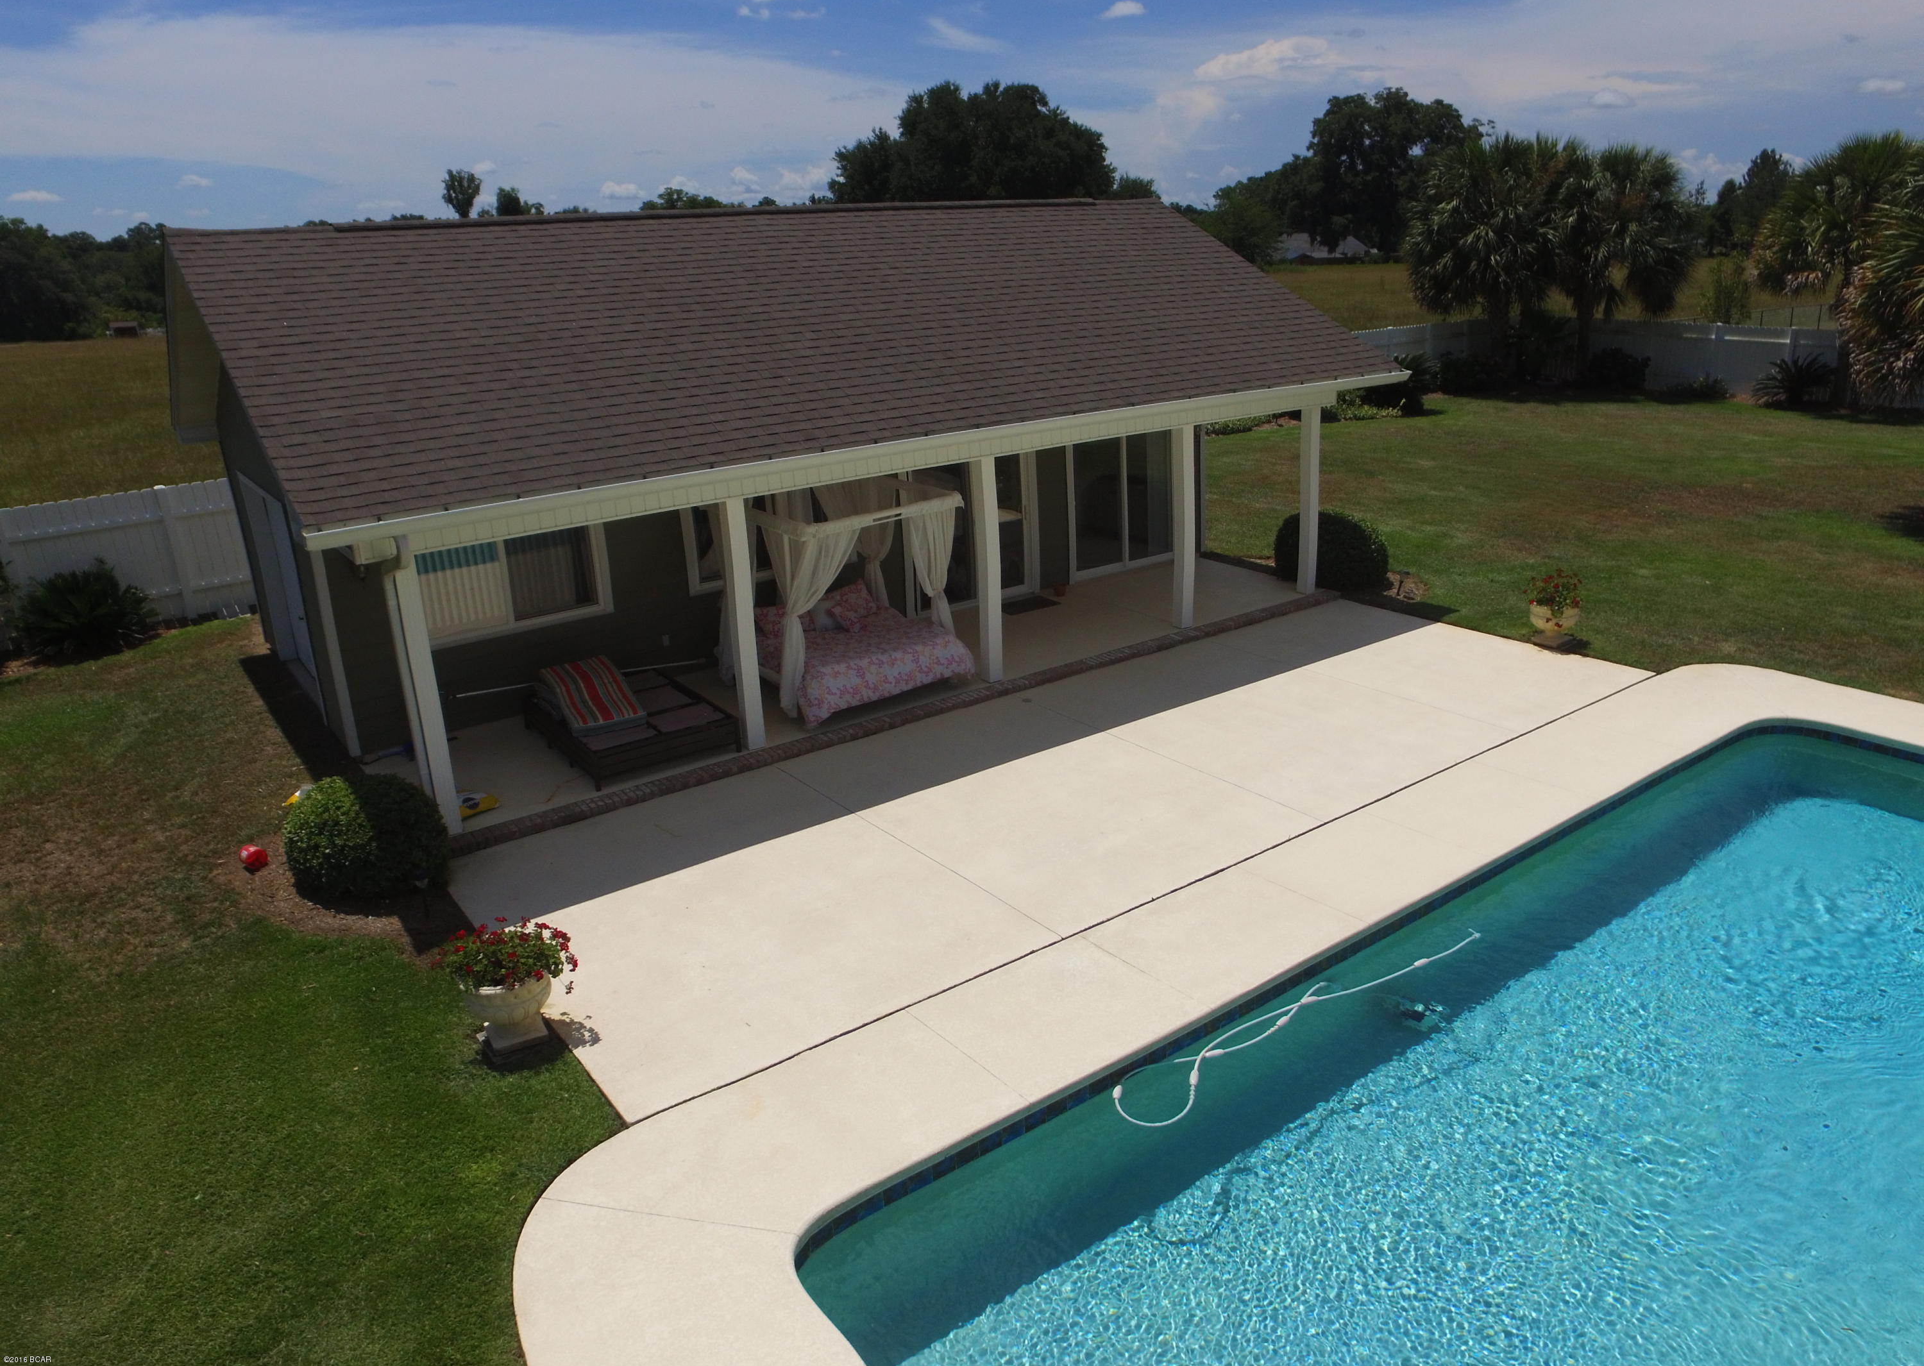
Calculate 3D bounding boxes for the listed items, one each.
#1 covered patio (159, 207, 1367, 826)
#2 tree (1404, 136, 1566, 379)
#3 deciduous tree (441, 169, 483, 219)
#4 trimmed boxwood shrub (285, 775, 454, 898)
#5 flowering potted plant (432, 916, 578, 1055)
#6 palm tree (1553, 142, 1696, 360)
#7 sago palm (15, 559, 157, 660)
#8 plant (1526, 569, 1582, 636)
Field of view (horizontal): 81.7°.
[{"bbox_3d":[-1.857,-3.124,13.949,12.409,5.056,8.708,-16,22,-34],"label":"covered patio"},{"bbox_3d":[16.023,-12.989,34.000,4.400,7.300,4.400,-16,22,-34],"label":"tree"},{"bbox_3d":[-49.459,-43.360,110.000,4.600,14.000,4.600,-16,22,-34],"label":"deciduous tree"},{"bbox_3d":[-4.451,1.148,8.332,1.120,0.860,1.120,-16,22,-34],"label":"trimmed boxwood shrub"},{"bbox_3d":[-2.611,1.738,6.371,0.780,0.800,0.780,-16,22,-34],"label":"flowering potted plant"},{"bbox_3d":[19.955,-12.797,33.500,3.900,7.000,3.900,-16,22,-34],"label":"palm tree"},{"bbox_3d":[-11.500,-0.970,14.650,1.550,1.250,1.550,-16,22,-34],"label":"sago palm"},{"bbox_3d":[6.551,-0.873,12.295,0.570,0.760,0.570,-16,22,-34],"label":"plant"}]

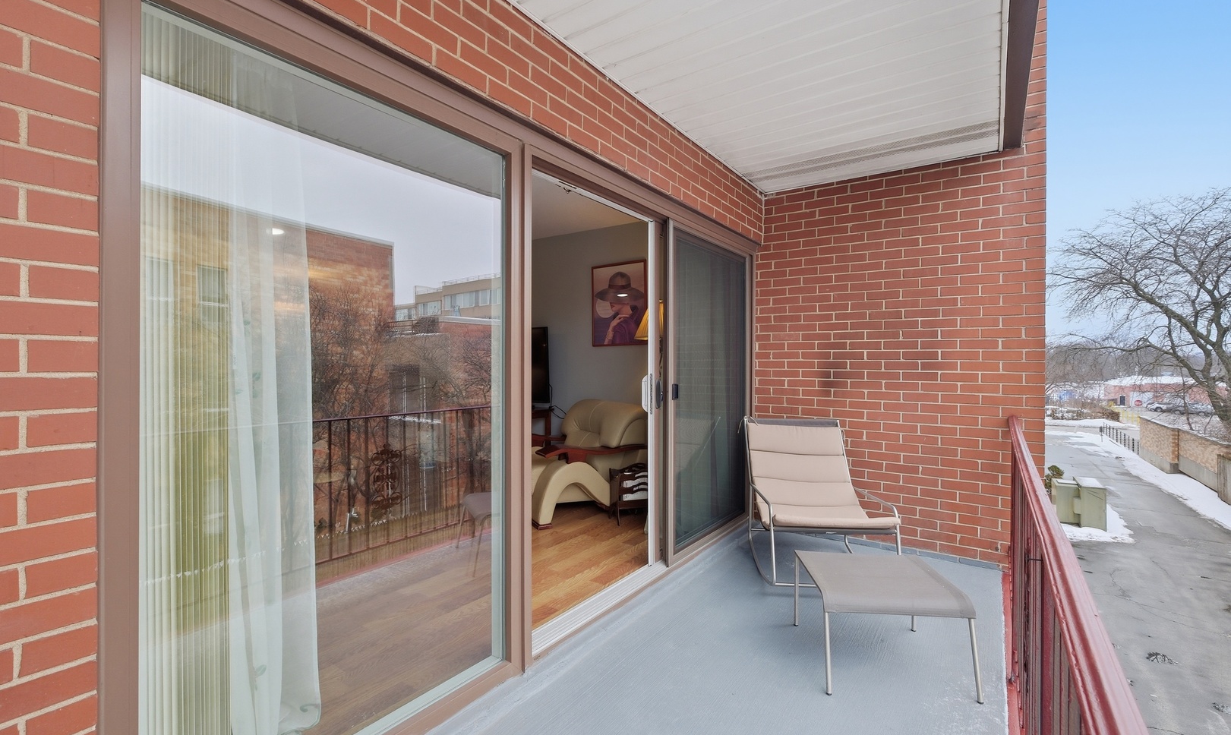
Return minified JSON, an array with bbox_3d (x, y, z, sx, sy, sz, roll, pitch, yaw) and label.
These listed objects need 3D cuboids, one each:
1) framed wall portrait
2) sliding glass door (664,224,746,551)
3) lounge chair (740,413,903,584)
[{"bbox_3d":[0.027,-0.600,4.950,0.640,0.790,0.030,1,1,35],"label":"framed wall portrait"},{"bbox_3d":[0.630,0.140,3.345,0.050,1.930,1.170,1,1,36],"label":"sliding glass door"},{"bbox_3d":[1.218,0.775,3.170,0.680,0.870,0.680,0,0,4],"label":"lounge chair"}]

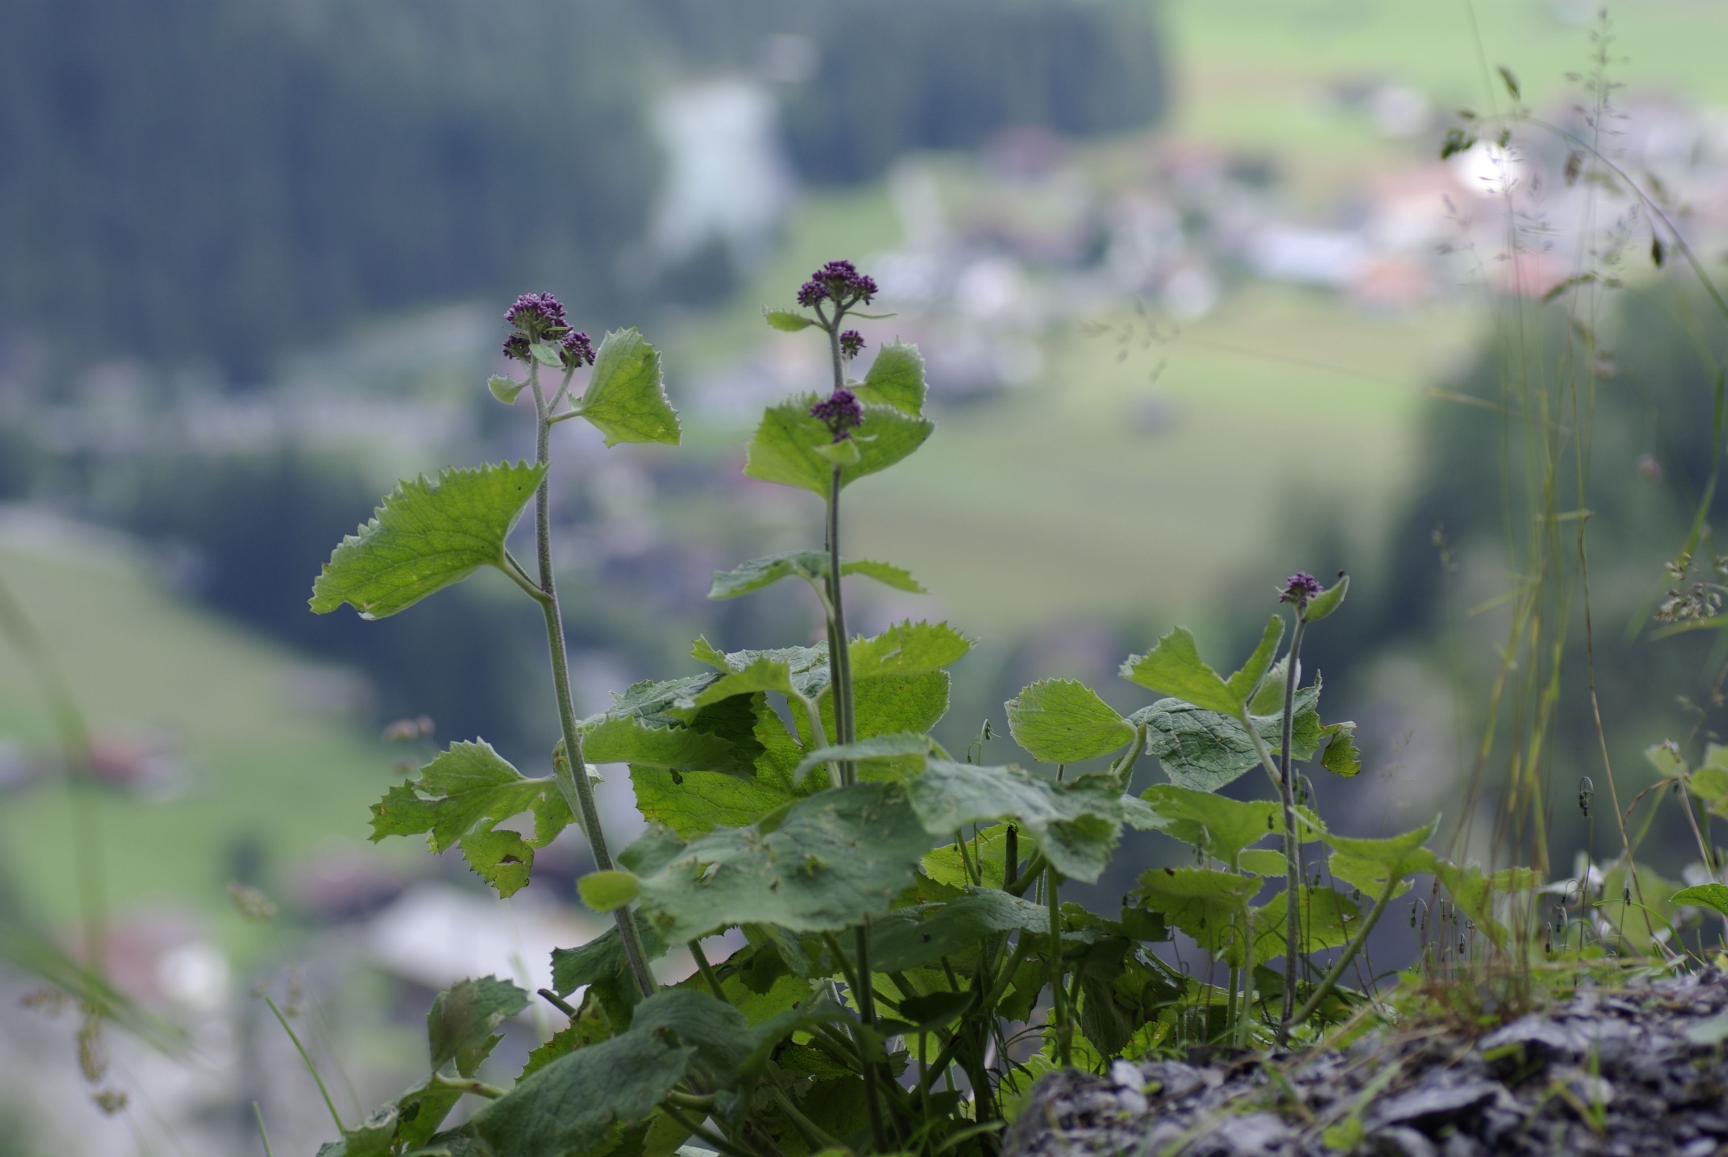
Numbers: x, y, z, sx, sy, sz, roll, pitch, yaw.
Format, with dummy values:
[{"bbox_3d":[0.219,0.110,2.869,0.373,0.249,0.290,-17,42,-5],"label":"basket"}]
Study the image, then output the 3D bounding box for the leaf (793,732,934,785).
[{"bbox_3d":[0.000,0.070,2.550,0.055,0.019,0.040,0,10,0],"label":"leaf"}]

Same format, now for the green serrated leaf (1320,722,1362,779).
[{"bbox_3d":[0.195,0.070,2.650,0.017,0.023,0.014,-1,7,-11],"label":"green serrated leaf"}]

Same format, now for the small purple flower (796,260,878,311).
[{"bbox_3d":[-0.011,-0.124,2.750,0.035,0.021,0.032,0,6,0],"label":"small purple flower"}]

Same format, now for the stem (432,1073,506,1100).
[{"bbox_3d":[-0.163,0.210,2.680,0.035,0.007,0.006,18,0,6],"label":"stem"}]

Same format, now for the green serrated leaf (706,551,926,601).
[{"bbox_3d":[-0.016,-0.001,2.210,0.074,0.018,0.048,0,7,0],"label":"green serrated leaf"}]

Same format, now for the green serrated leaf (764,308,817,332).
[{"bbox_3d":[-0.025,-0.088,2.200,0.018,0.009,0.010,-1,7,-6],"label":"green serrated leaf"}]

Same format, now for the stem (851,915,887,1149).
[{"bbox_3d":[0.002,0.171,2.420,0.006,0.087,0.006,-5,5,0],"label":"stem"}]

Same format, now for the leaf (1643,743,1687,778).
[{"bbox_3d":[0.356,0.081,2.880,0.021,0.008,0.018,19,-45,-29],"label":"leaf"}]

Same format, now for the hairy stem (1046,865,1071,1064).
[{"bbox_3d":[0.078,0.155,2.600,0.006,0.083,0.006,-3,6,0],"label":"hairy stem"}]

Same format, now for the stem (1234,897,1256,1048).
[{"bbox_3d":[0.143,0.147,2.430,0.005,0.056,0.005,2,5,0],"label":"stem"}]

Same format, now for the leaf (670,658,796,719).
[{"bbox_3d":[-0.055,0.046,2.710,0.055,0.016,0.035,6,-39,-18],"label":"leaf"}]

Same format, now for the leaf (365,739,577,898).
[{"bbox_3d":[-0.158,0.096,2.600,0.081,0.062,0.040,-1,7,-6],"label":"leaf"}]

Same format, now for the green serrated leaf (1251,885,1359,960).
[{"bbox_3d":[0.190,0.149,2.790,0.047,0.042,0.011,-1,37,1],"label":"green serrated leaf"}]

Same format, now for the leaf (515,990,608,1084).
[{"bbox_3d":[-0.100,0.155,2.190,0.036,0.032,0.035,-4,8,-30],"label":"leaf"}]

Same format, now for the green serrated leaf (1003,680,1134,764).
[{"bbox_3d":[0.088,0.061,2.760,0.055,0.046,0.012,11,36,-8],"label":"green serrated leaf"}]

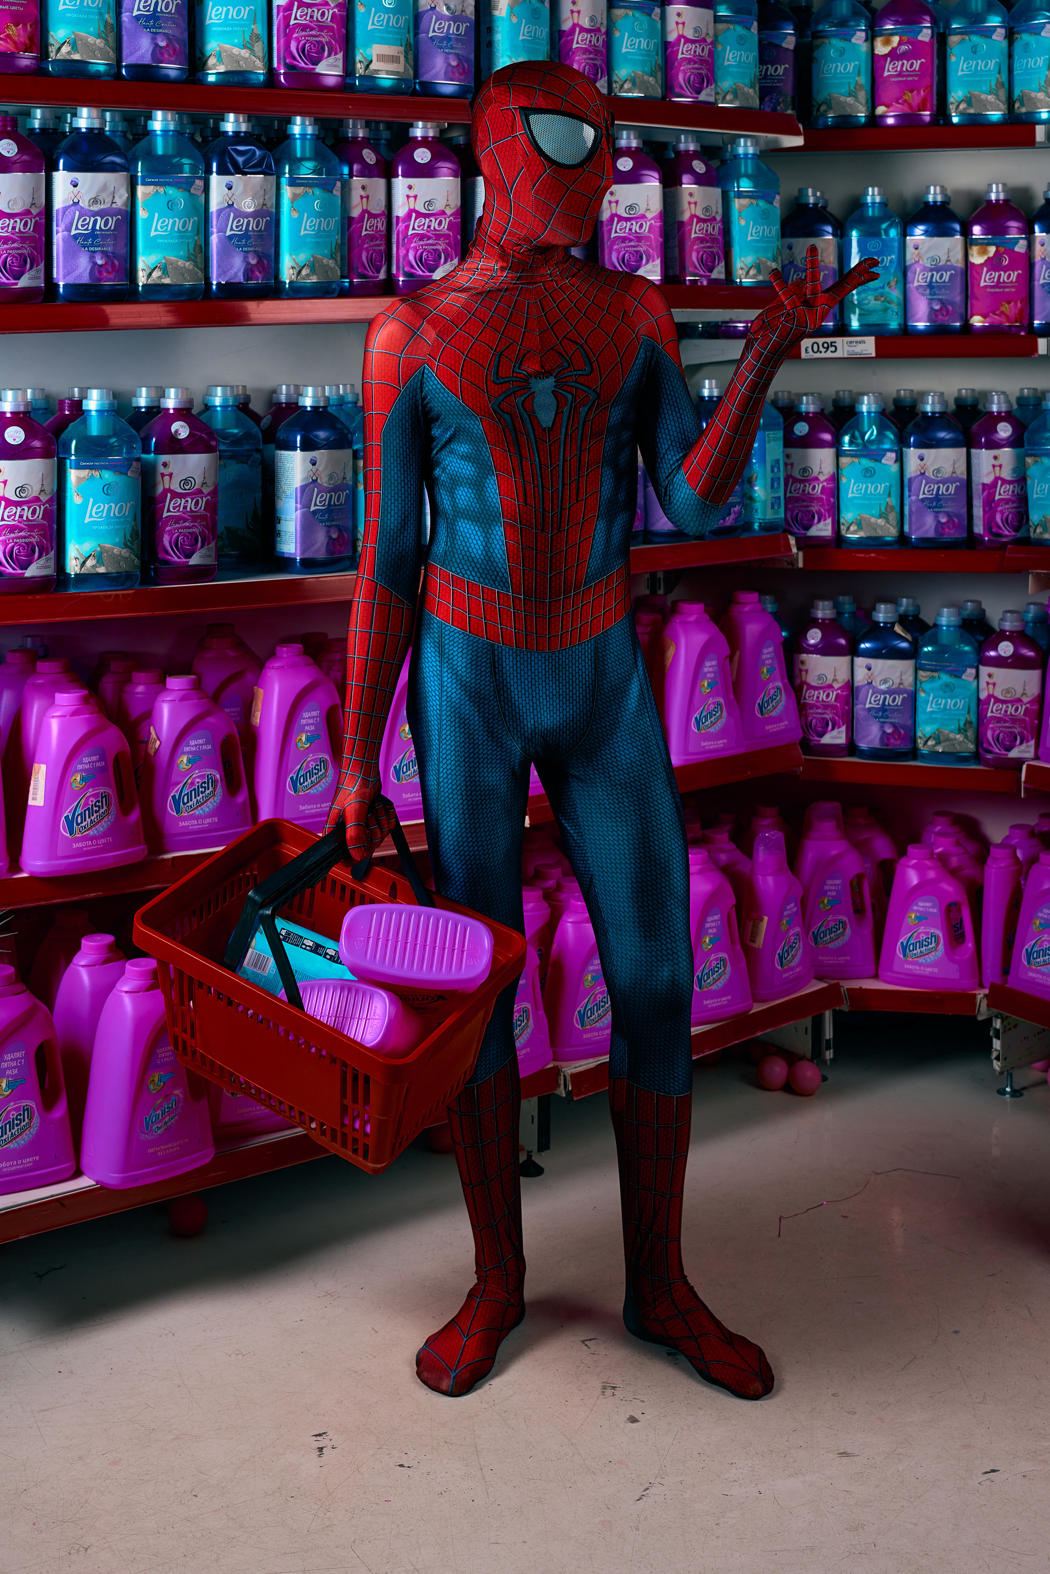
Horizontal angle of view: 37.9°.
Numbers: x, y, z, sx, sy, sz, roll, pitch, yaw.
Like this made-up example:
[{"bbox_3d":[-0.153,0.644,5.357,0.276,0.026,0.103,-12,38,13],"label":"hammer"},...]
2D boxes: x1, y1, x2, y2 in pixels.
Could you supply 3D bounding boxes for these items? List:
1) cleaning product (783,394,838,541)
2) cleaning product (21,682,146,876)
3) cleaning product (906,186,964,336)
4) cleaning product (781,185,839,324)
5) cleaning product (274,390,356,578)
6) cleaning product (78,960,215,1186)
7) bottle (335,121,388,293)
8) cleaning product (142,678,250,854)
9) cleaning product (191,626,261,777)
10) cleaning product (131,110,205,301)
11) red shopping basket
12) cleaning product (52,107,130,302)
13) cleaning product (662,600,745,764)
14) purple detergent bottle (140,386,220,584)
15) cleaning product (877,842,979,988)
[{"bbox_3d":[0.563,-0.632,3.030,0.120,0.290,0.080,6,12,31],"label":"cleaning product"},{"bbox_3d":[-0.672,-0.007,2.330,0.185,0.265,0.100,-8,13,-39],"label":"cleaning product"},{"bbox_3d":[0.824,-1.060,3.070,0.120,0.298,0.086,4,14,17],"label":"cleaning product"},{"bbox_3d":[0.581,-1.076,3.130,0.120,0.290,0.080,6,12,32],"label":"cleaning product"},{"bbox_3d":[-0.338,-0.493,2.460,0.120,0.290,0.080,-7,12,-34],"label":"cleaning product"},{"bbox_3d":[-0.559,0.410,2.270,0.112,0.280,0.182,8,12,42],"label":"cleaning product"},{"bbox_3d":[-0.287,-0.978,2.590,0.120,0.290,0.080,-10,14,-44],"label":"bottle"},{"bbox_3d":[-0.507,-0.043,2.360,0.178,0.255,0.115,-7,15,-28],"label":"cleaning product"},{"bbox_3d":[-0.480,-0.103,2.490,0.155,0.287,0.105,-7,15,-27],"label":"cleaning product"},{"bbox_3d":[-0.575,-0.940,2.470,0.120,0.298,0.086,-7,15,-26],"label":"cleaning product"},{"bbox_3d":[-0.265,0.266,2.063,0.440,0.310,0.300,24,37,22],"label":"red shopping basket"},{"bbox_3d":[-0.681,-0.913,2.400,0.116,0.288,0.086,-4,10,-23],"label":"cleaning product"},{"bbox_3d":[0.310,-0.186,2.700,0.185,0.265,0.100,-9,13,-40],"label":"cleaning product"},{"bbox_3d":[-0.532,-0.469,2.365,0.116,0.288,0.086,-4,10,-23],"label":"purple detergent bottle"},{"bbox_3d":[0.753,0.238,2.860,0.184,0.245,0.100,2,9,13],"label":"cleaning product"}]

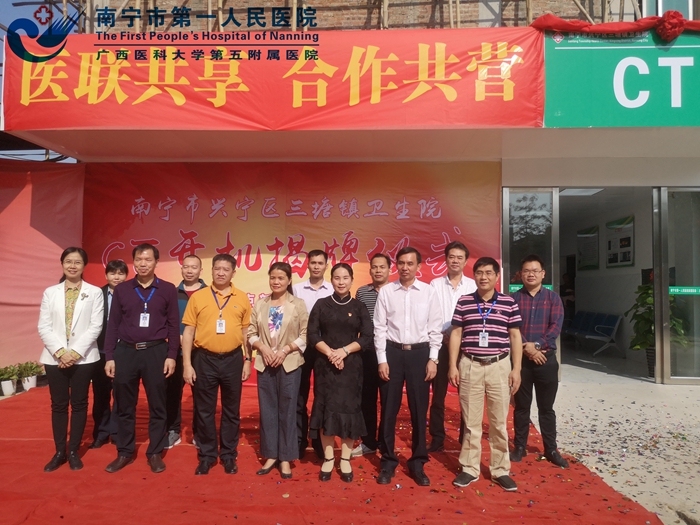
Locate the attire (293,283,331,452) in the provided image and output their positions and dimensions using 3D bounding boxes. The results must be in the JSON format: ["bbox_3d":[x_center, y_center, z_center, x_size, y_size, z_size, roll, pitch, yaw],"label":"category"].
[{"bbox_3d":[-0.269,0.898,4.670,0.450,1.500,0.280,0,-3,1],"label":"attire"}]

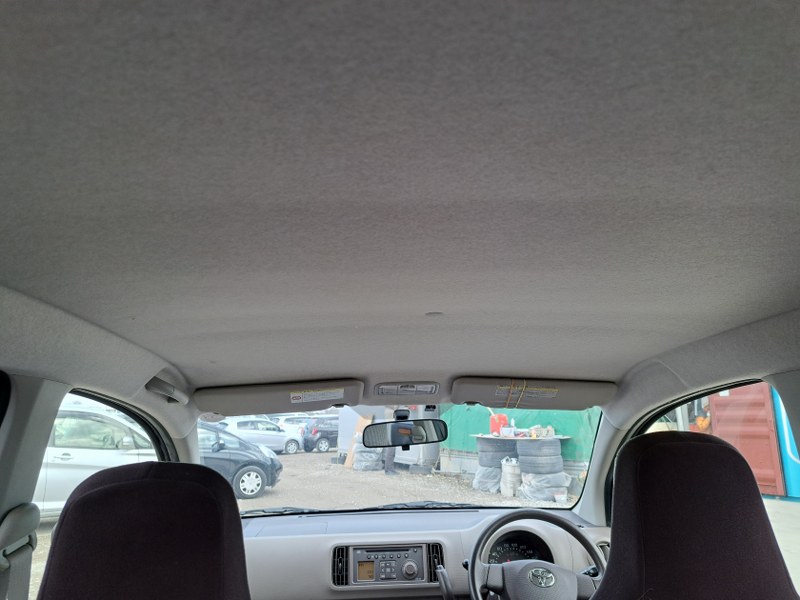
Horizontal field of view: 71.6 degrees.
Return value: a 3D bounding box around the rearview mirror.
[{"bbox_3d":[0.012,0.354,1.464,0.222,0.065,0.040,-2,-10,-10],"label":"rearview mirror"}]

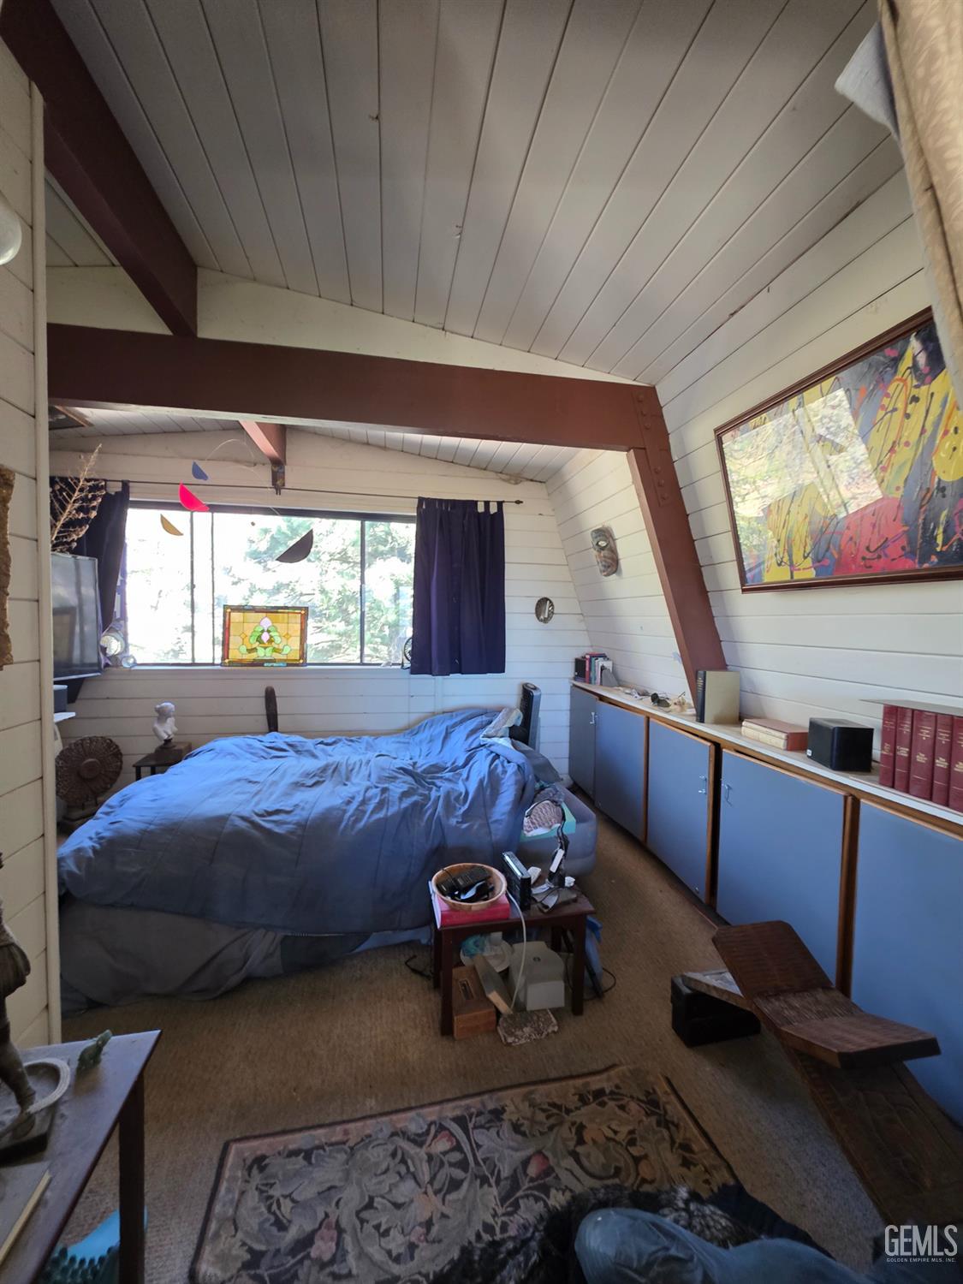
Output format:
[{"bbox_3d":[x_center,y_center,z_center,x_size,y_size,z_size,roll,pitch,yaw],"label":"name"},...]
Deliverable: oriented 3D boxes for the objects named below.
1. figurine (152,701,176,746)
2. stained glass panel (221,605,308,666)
[{"bbox_3d":[-1.912,0.501,2.918,0.095,0.277,0.125,2,3,21],"label":"figurine"},{"bbox_3d":[-1.522,-0.037,3.408,0.568,0.425,0.030,0,-1,-11],"label":"stained glass panel"}]

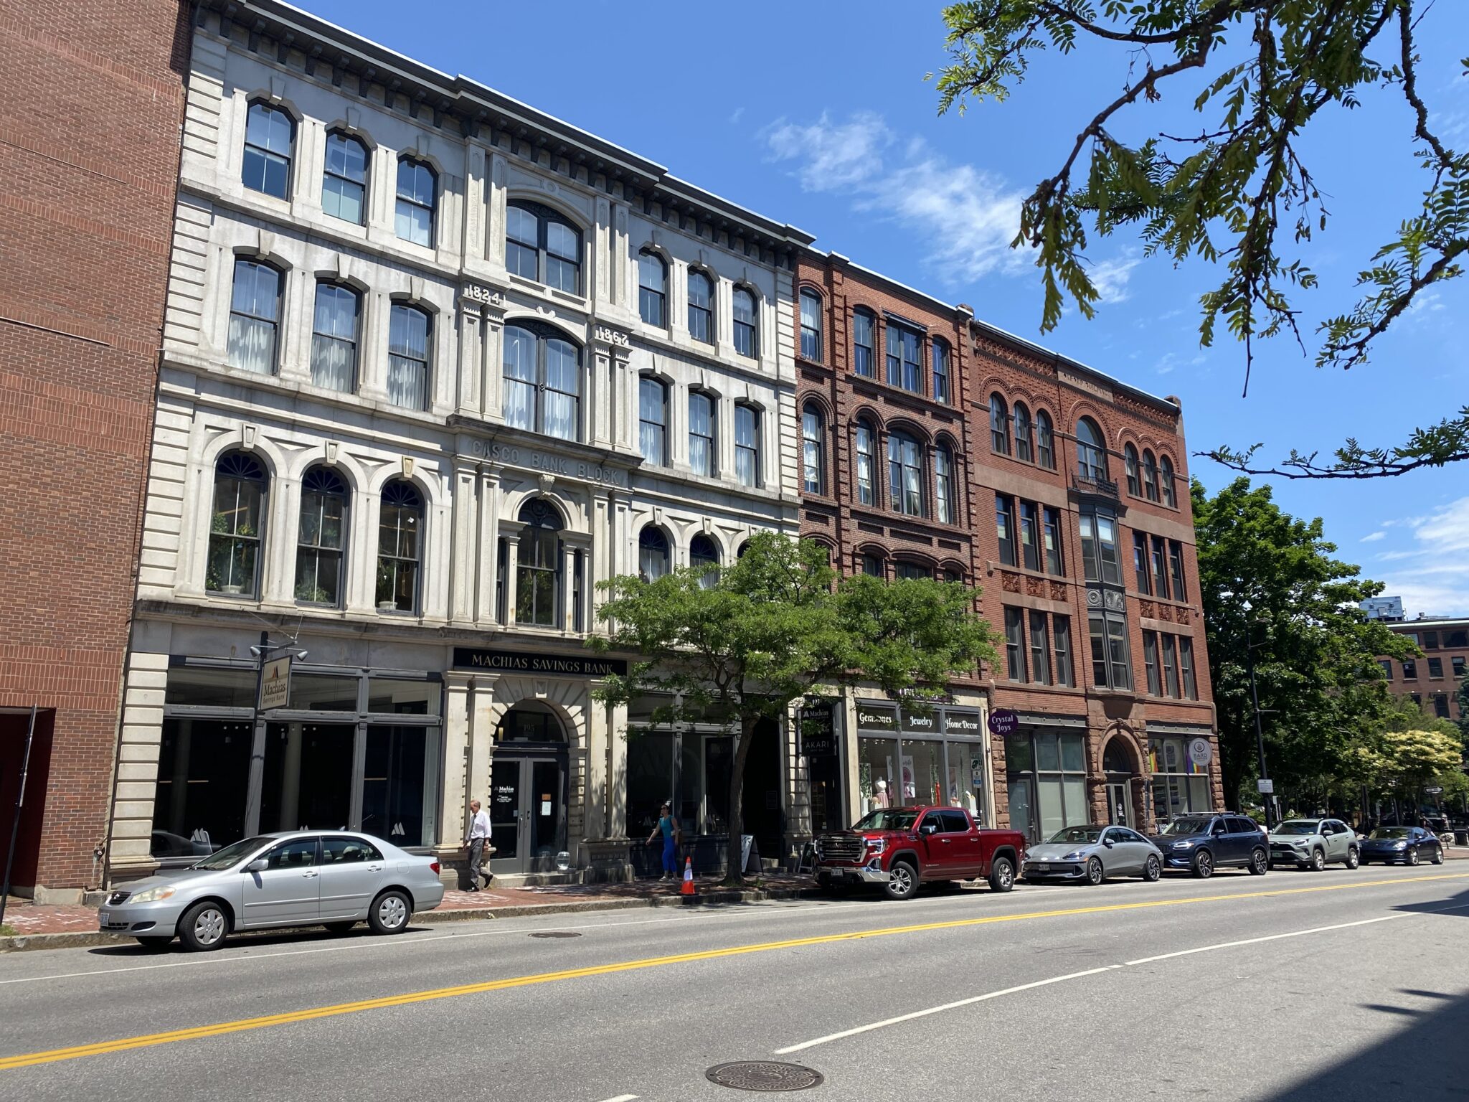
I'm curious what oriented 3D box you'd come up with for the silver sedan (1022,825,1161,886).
[{"bbox_3d":[9.824,8.233,30.038,4.850,1.490,1.900,11,-18,-39],"label":"silver sedan"}]

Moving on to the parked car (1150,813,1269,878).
[{"bbox_3d":[14.132,8.834,33.173,4.950,1.790,1.960,11,-18,-38],"label":"parked car"}]

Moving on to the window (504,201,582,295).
[{"bbox_3d":[-4.633,-7.419,26.989,2.150,2.080,0.250,10,-17,-40],"label":"window"}]

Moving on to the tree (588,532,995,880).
[{"bbox_3d":[1.510,3.316,24.509,9.100,7.700,7.100,10,-17,-40],"label":"tree"}]

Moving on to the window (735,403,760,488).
[{"bbox_3d":[0.336,-2.885,30.469,1.030,2.450,0.200,10,-17,-40],"label":"window"}]

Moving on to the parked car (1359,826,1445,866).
[{"bbox_3d":[25.244,11.169,41.843,4.950,1.420,1.930,13,-19,-41],"label":"parked car"}]

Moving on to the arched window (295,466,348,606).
[{"bbox_3d":[-8.203,-0.323,21.859,1.070,2.880,0.200,10,-17,-40],"label":"arched window"}]

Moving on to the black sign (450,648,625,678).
[{"bbox_3d":[-4.163,2.499,24.346,4.420,0.450,0.100,10,-17,-40],"label":"black sign"}]

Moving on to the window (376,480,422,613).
[{"bbox_3d":[-7.065,-0.119,23.120,1.020,2.880,0.250,10,-17,-40],"label":"window"}]

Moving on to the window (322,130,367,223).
[{"bbox_3d":[-8.422,-8.021,23.843,1.000,2.000,0.250,10,-17,-40],"label":"window"}]

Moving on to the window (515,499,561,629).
[{"bbox_3d":[-4.507,0.279,25.313,1.220,3.050,0.200,10,-17,-40],"label":"window"}]

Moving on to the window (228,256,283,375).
[{"bbox_3d":[-9.582,-4.701,21.973,1.000,2.340,0.250,10,-17,-40],"label":"window"}]

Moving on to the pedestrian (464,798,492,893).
[{"bbox_3d":[-5.243,5.985,22.434,0.580,1.780,0.520,11,-18,-43],"label":"pedestrian"}]

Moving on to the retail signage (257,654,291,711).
[{"bbox_3d":[-8.181,2.368,19.698,0.080,0.880,1.360,10,-17,-40],"label":"retail signage"}]

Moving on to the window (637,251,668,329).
[{"bbox_3d":[-2.173,-6.868,28.851,1.080,2.140,0.200,10,-17,-40],"label":"window"}]

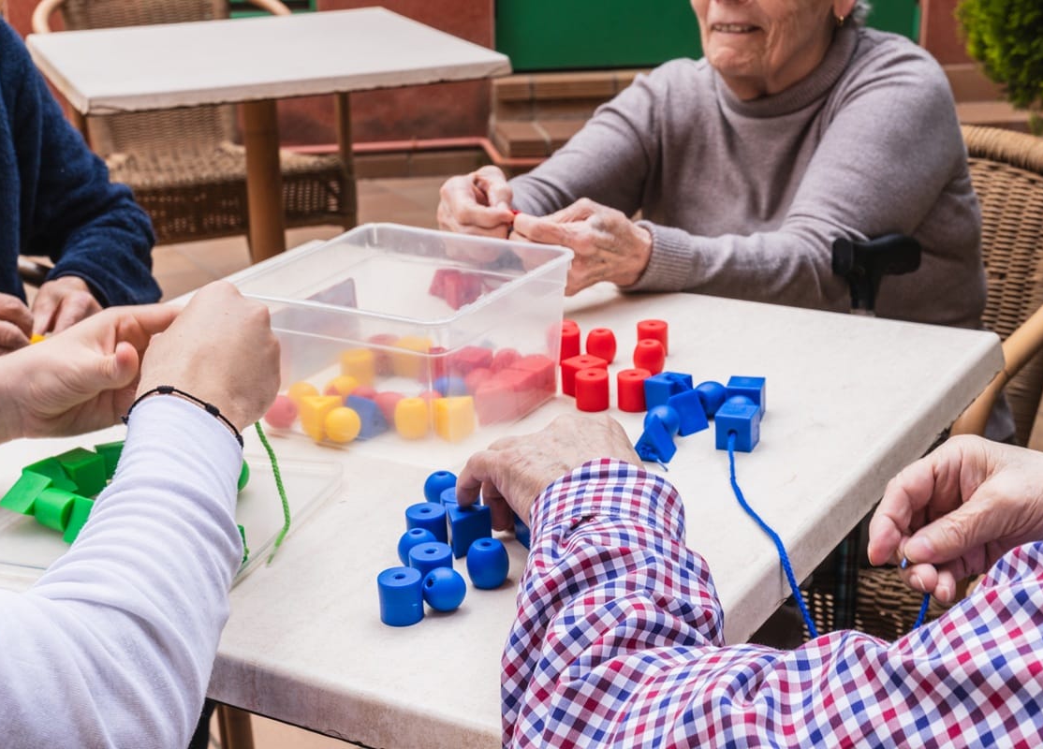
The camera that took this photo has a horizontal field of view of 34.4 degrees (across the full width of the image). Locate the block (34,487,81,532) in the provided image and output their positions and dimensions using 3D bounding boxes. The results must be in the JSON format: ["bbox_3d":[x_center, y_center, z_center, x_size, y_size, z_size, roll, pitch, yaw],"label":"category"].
[{"bbox_3d":[-0.328,0.098,1.210,0.028,0.028,0.028,11,23,32],"label":"block"}]

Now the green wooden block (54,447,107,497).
[{"bbox_3d":[-0.335,0.075,1.275,0.028,0.028,0.028,12,24,36],"label":"green wooden block"}]

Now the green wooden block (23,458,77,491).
[{"bbox_3d":[-0.322,0.079,1.142,0.029,0.025,0.026,48,40,16],"label":"green wooden block"}]

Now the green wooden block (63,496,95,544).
[{"bbox_3d":[-0.304,0.102,1.194,0.028,0.029,0.034,11,24,34],"label":"green wooden block"}]

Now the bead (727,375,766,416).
[{"bbox_3d":[0.184,0.021,1.381,0.028,0.028,0.028,3,20,15],"label":"bead"}]

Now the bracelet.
[{"bbox_3d":[-0.179,0.031,0.890,0.066,0.048,0.012,13,20,-2],"label":"bracelet"}]

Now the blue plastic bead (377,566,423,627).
[{"bbox_3d":[-0.069,0.128,0.967,0.026,0.025,0.026,-2,20,0],"label":"blue plastic bead"}]

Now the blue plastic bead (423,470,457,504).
[{"bbox_3d":[-0.052,0.076,1.111,0.026,0.025,0.026,-2,20,0],"label":"blue plastic bead"}]

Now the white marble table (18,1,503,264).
[{"bbox_3d":[-0.471,-0.241,3.150,0.708,0.740,0.765,-9,21,-20],"label":"white marble table"}]

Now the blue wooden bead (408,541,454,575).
[{"bbox_3d":[-0.053,0.117,0.996,0.026,0.025,0.026,-2,20,0],"label":"blue wooden bead"}]

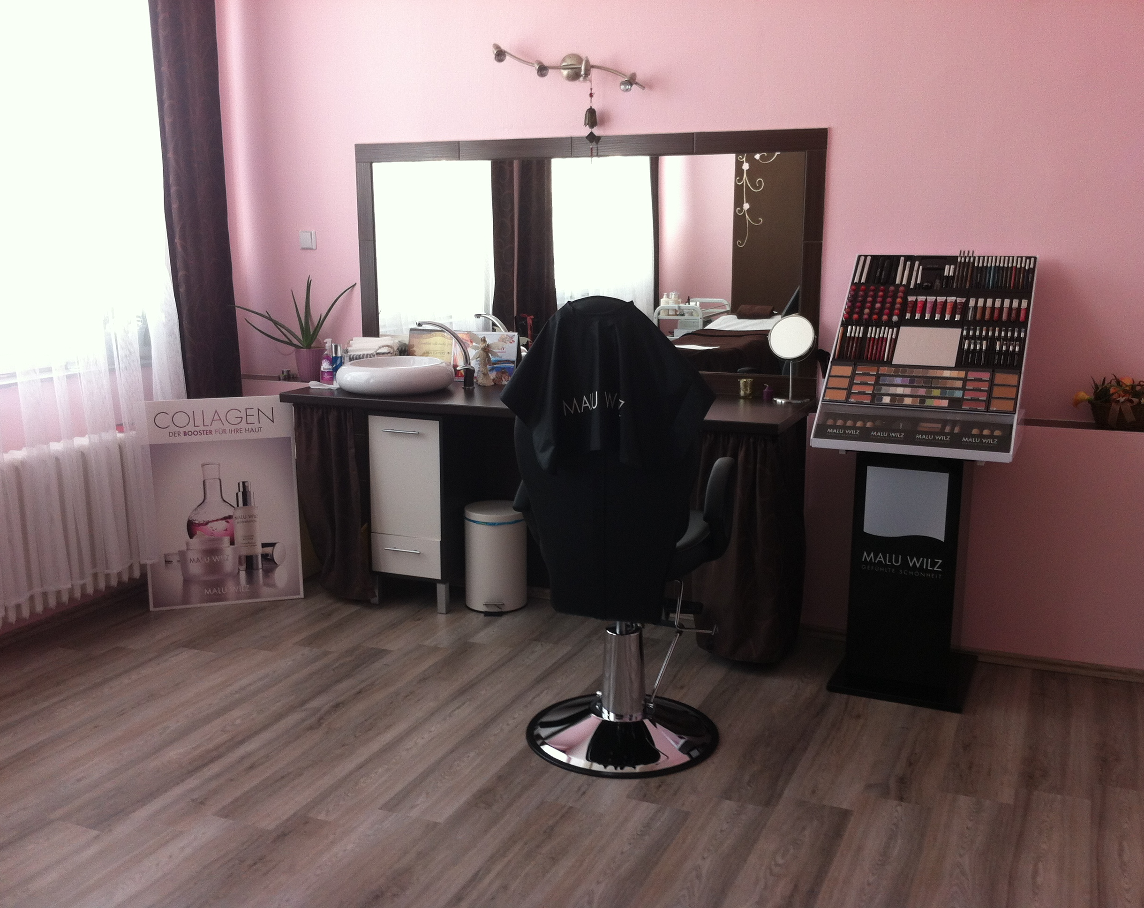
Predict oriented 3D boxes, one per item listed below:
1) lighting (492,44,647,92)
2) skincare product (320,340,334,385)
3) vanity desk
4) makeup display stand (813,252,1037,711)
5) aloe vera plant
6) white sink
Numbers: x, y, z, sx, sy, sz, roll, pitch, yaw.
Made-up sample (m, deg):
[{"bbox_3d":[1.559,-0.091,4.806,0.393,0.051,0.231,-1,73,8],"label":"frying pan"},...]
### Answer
[{"bbox_3d":[-0.013,-1.470,4.671,0.625,0.190,0.140,4,11,22],"label":"lighting"},{"bbox_3d":[-0.996,-0.369,4.960,0.053,0.186,0.045,-2,10,-11],"label":"skincare product"},{"bbox_3d":[-0.104,0.221,4.719,1.943,0.885,0.630,4,11,22],"label":"vanity desk"},{"bbox_3d":[1.173,0.054,4.143,0.617,1.422,0.630,5,11,23],"label":"makeup display stand"},{"bbox_3d":[-1.171,-0.596,5.191,0.520,0.305,0.300,4,11,22],"label":"aloe vera plant"},{"bbox_3d":[-0.697,-0.310,4.851,0.460,0.110,0.460,0,10,0],"label":"white sink"}]

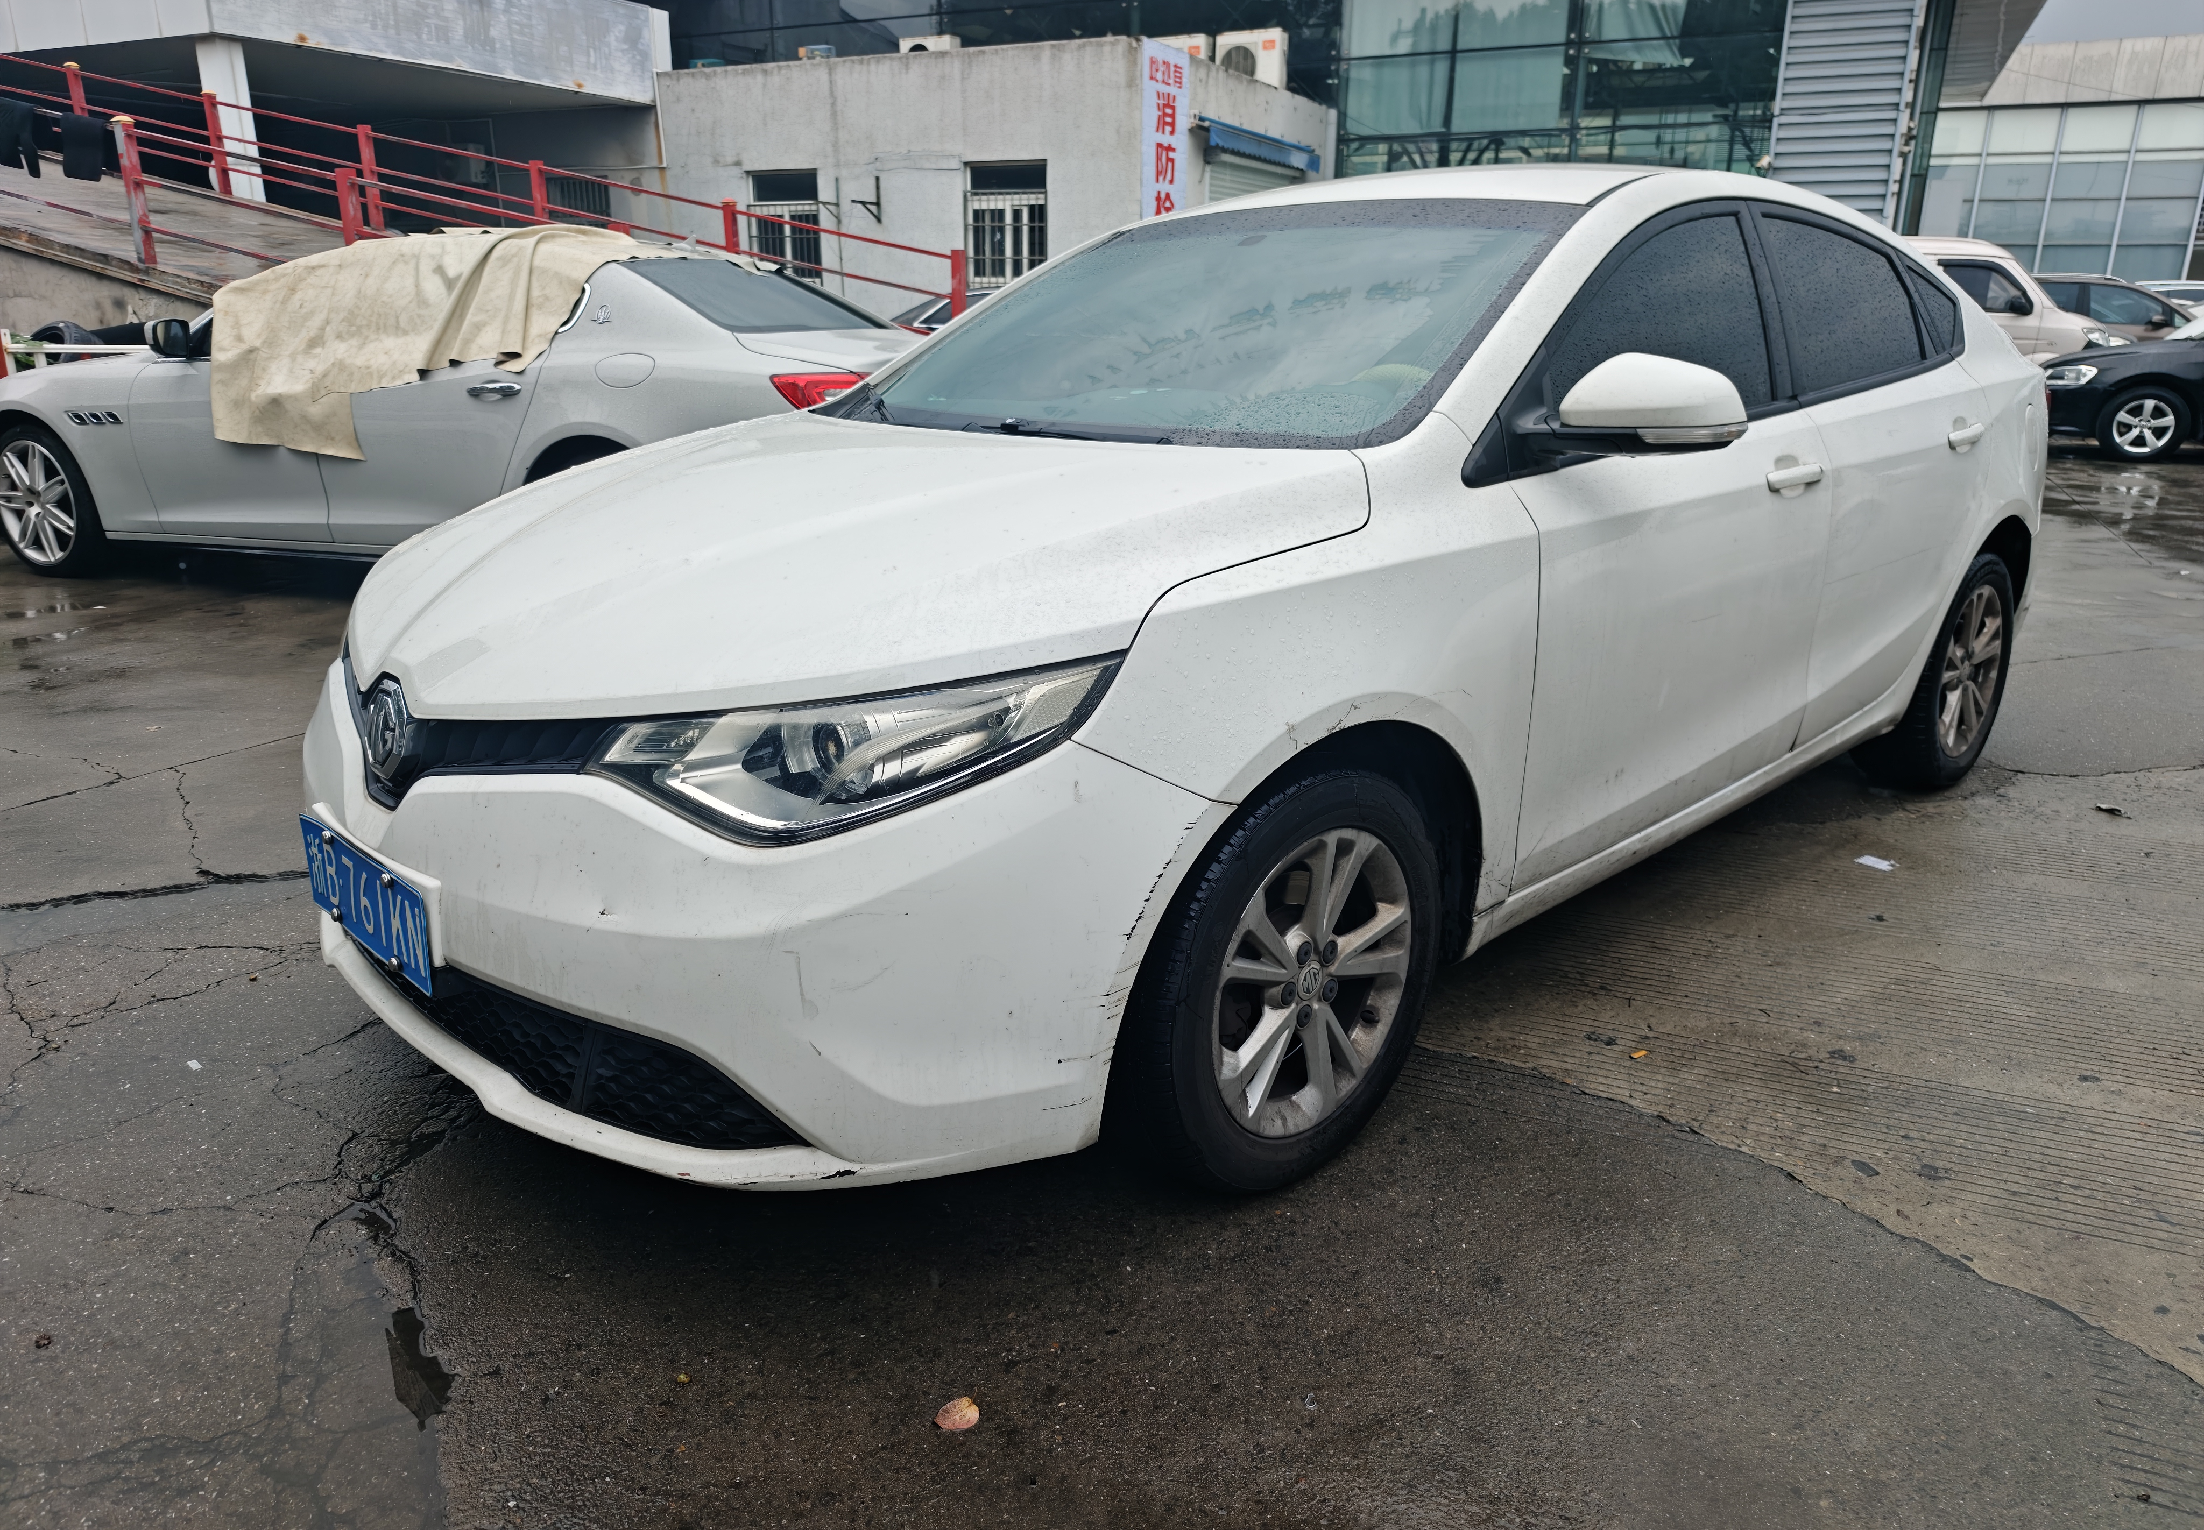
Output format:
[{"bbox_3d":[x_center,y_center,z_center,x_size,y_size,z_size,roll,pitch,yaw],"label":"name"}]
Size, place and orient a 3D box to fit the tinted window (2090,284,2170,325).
[{"bbox_3d":[11.222,-5.023,16.000,0.880,0.450,0.050,1,-2,5],"label":"tinted window"}]

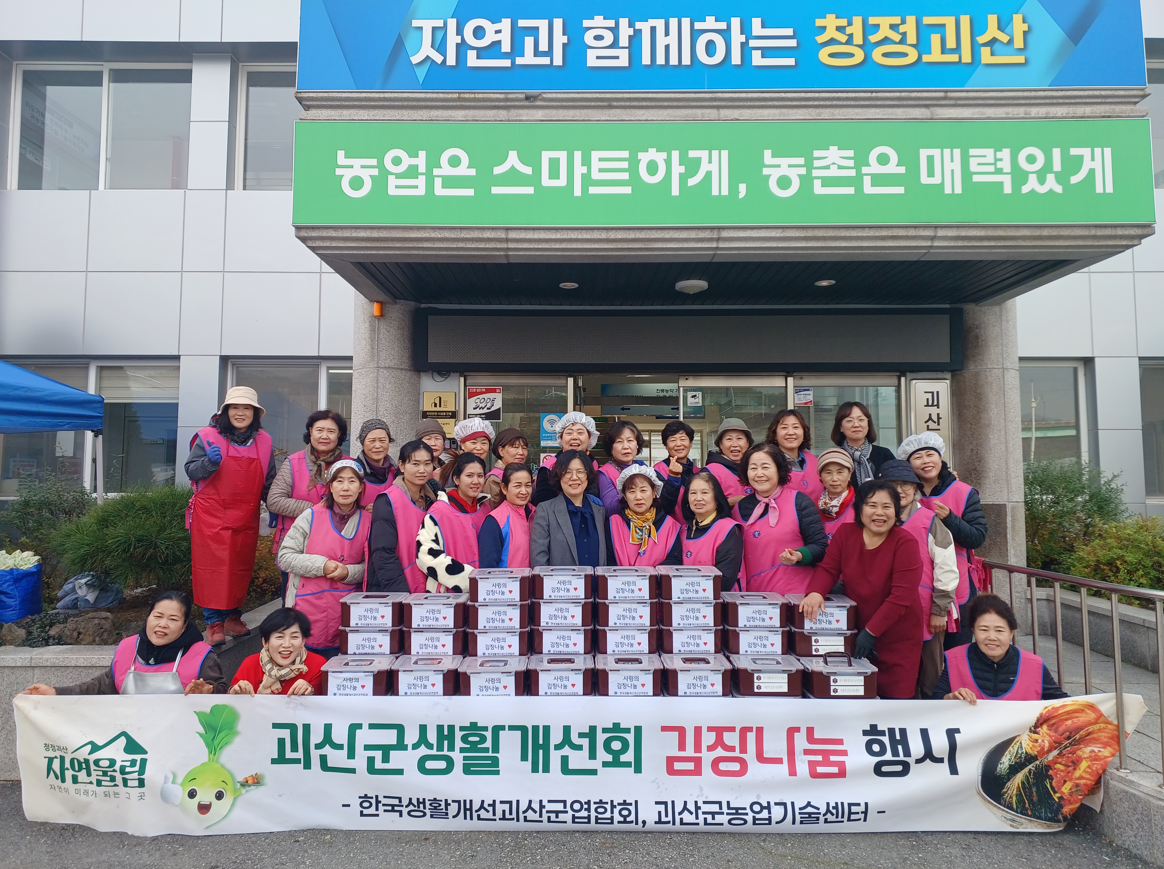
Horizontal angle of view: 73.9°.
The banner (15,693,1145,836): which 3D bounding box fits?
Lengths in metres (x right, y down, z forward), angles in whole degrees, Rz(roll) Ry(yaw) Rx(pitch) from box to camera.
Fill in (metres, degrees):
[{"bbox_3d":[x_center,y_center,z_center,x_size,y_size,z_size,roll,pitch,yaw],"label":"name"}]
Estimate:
[{"bbox_3d":[-0.013,1.468,3.450,4.970,0.600,0.140,0,-4,0],"label":"banner"}]

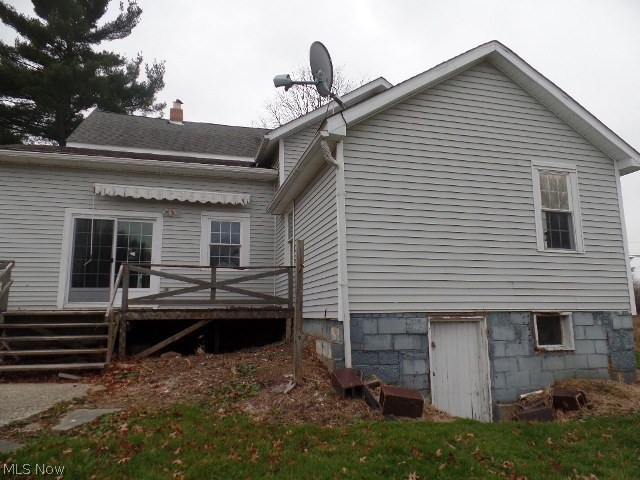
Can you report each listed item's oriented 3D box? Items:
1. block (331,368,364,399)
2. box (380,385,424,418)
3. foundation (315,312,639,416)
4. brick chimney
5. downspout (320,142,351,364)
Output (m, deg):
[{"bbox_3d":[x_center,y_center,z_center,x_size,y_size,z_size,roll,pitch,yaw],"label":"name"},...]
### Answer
[{"bbox_3d":[0.337,1.728,5.080,0.245,0.180,0.390,-3,9,-15],"label":"block"},{"bbox_3d":[0.954,1.910,5.000,0.446,0.229,0.275,7,2,-1],"label":"box"},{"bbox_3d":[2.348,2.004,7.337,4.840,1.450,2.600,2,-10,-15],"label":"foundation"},{"bbox_3d":[-5.498,-4.896,16.200,0.480,1.000,0.480,2,-10,-15],"label":"brick chimney"},{"bbox_3d":[0.194,0.125,5.699,0.370,3.120,0.130,2,-10,-15],"label":"downspout"}]

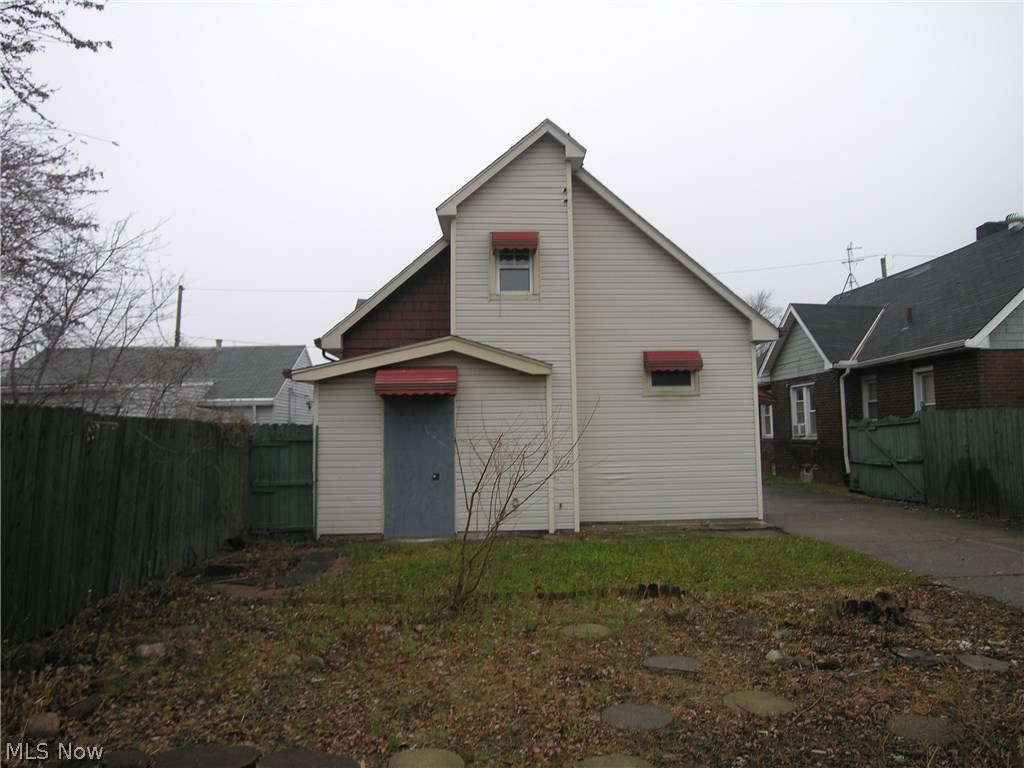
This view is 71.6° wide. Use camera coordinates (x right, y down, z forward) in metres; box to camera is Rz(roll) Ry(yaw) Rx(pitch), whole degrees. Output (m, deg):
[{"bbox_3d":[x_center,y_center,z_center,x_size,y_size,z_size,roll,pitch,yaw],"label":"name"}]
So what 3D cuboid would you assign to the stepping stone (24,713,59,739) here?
[{"bbox_3d":[-2.460,1.787,3.720,0.170,0.090,0.130,-1,-5,0],"label":"stepping stone"}]

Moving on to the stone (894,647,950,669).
[{"bbox_3d":[2.754,1.856,4.761,0.360,0.050,0.340,-1,-5,0],"label":"stone"}]

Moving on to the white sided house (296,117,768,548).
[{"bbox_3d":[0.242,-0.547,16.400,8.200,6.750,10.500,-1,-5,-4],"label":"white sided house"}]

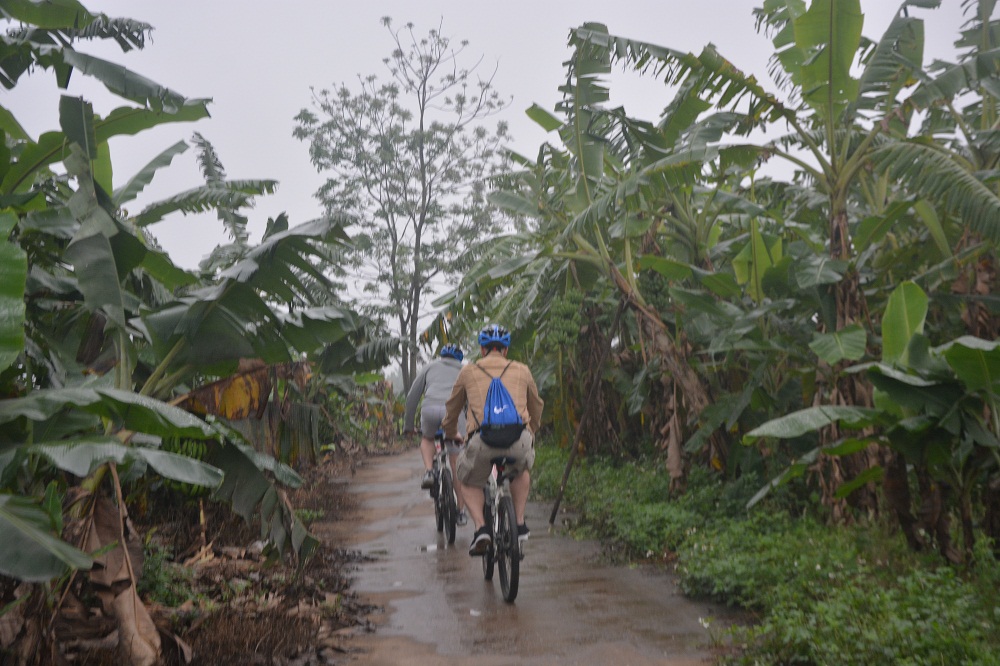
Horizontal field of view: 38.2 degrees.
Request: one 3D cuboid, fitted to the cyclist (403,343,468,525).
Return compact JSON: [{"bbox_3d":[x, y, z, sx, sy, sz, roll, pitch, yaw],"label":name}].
[{"bbox_3d":[-0.575,0.912,13.100,0.640,1.640,0.920,0,-2,-8],"label":"cyclist"}]

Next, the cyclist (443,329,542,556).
[{"bbox_3d":[-0.050,0.715,9.550,0.660,1.530,0.870,0,-2,-8],"label":"cyclist"}]

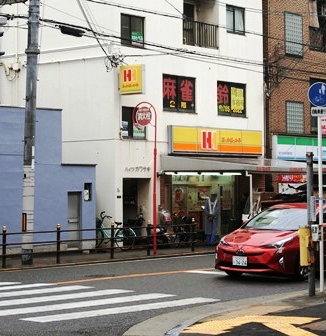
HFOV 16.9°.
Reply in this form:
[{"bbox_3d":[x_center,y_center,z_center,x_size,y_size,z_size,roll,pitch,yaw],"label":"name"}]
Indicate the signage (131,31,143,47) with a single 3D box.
[{"bbox_3d":[-0.781,-3.962,33.923,0.030,0.484,0.538,-2,-2,41],"label":"signage"}]

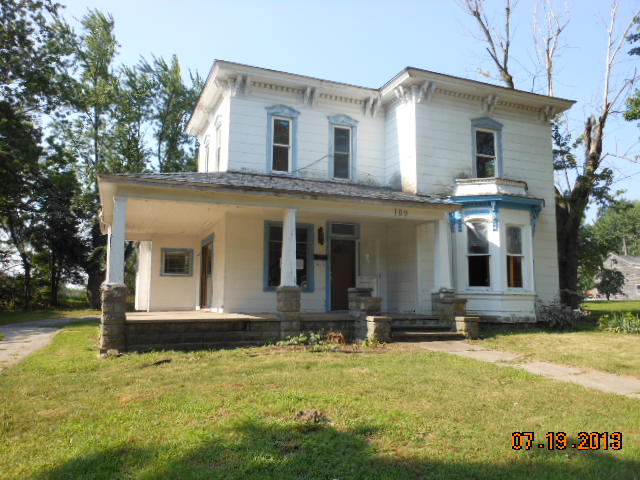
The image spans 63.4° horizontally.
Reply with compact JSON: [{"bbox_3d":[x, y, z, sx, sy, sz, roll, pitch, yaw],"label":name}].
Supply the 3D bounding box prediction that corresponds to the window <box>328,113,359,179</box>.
[{"bbox_3d":[0.743,-2.875,16.161,1.053,2.132,0.160,3,-7,-22],"label":"window"}]

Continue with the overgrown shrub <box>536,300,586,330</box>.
[{"bbox_3d":[7.375,2.301,15.786,1.610,0.844,0.900,3,-7,-22],"label":"overgrown shrub"}]

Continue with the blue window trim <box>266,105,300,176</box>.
[{"bbox_3d":[-1.101,-2.993,15.433,1.038,2.140,0.160,3,-7,-22],"label":"blue window trim"}]

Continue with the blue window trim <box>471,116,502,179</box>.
[{"bbox_3d":[5.163,-2.782,15.836,1.217,2.070,0.160,3,-7,-22],"label":"blue window trim"}]

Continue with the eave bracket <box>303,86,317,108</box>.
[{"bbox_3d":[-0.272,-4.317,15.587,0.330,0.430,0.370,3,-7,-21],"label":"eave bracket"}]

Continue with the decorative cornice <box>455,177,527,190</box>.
[{"bbox_3d":[5.272,-1.509,15.298,2.320,0.400,0.900,3,-7,-22],"label":"decorative cornice"}]

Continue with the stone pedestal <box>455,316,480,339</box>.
[{"bbox_3d":[3.675,2.193,12.893,0.447,0.531,0.390,3,-8,-21],"label":"stone pedestal"}]

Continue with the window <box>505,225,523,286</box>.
[{"bbox_3d":[5.387,0.480,14.283,0.540,1.710,0.120,3,-8,-22],"label":"window"}]

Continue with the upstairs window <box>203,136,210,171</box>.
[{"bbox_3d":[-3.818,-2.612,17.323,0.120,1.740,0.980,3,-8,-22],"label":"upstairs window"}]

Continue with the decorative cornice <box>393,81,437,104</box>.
[{"bbox_3d":[2.756,-4.159,14.908,0.870,0.440,1.005,3,-8,-22],"label":"decorative cornice"}]

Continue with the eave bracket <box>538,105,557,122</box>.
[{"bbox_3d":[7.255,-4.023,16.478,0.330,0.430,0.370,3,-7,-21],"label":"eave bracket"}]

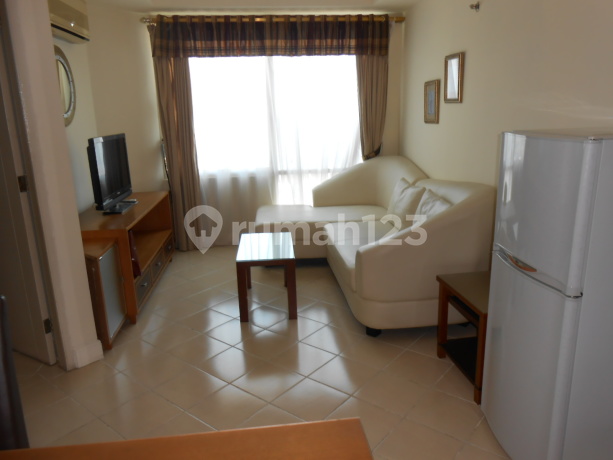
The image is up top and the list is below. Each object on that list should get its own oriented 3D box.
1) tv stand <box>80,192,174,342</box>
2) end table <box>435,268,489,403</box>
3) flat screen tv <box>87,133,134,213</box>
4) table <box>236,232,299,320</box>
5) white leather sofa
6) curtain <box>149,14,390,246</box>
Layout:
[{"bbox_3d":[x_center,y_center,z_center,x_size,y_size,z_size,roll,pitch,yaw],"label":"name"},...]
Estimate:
[{"bbox_3d":[-1.581,0.179,3.903,0.560,0.700,1.940,-3,14,-6],"label":"tv stand"},{"bbox_3d":[1.046,0.558,2.494,0.490,0.490,0.530,-3,14,-6],"label":"end table"},{"bbox_3d":[-1.604,-0.475,3.844,0.165,0.600,0.875,-3,14,-7],"label":"flat screen tv"},{"bbox_3d":[-0.305,0.344,3.625,0.415,0.455,0.770,-3,14,-4],"label":"table"},{"bbox_3d":[0.308,-0.031,4.012,1.530,0.960,2.390,-3,14,-5],"label":"white leather sofa"},{"bbox_3d":[-0.312,-1.009,4.996,2.470,2.440,0.200,-3,14,-5],"label":"curtain"}]

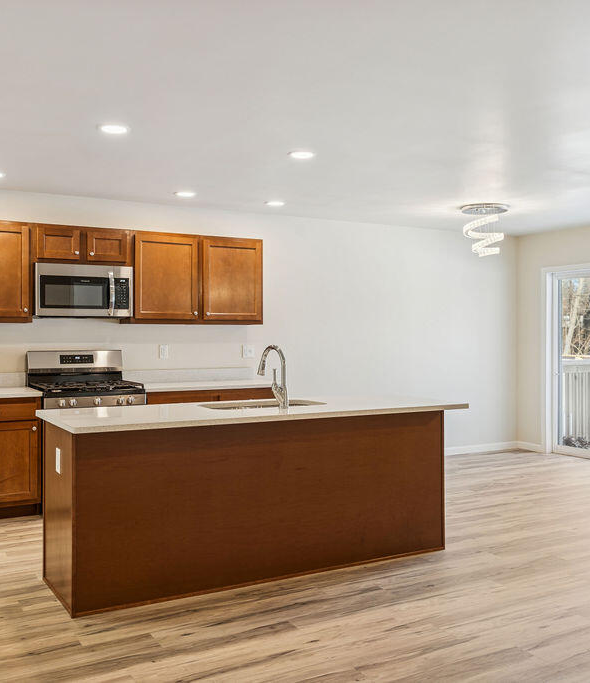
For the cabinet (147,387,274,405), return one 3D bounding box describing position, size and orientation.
[{"bbox_3d":[-0.817,0.837,6.148,1.207,0.877,0.608,0,0,-30],"label":"cabinet"}]

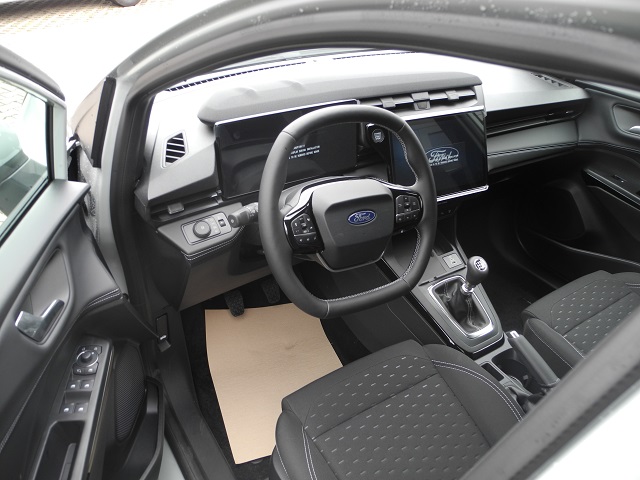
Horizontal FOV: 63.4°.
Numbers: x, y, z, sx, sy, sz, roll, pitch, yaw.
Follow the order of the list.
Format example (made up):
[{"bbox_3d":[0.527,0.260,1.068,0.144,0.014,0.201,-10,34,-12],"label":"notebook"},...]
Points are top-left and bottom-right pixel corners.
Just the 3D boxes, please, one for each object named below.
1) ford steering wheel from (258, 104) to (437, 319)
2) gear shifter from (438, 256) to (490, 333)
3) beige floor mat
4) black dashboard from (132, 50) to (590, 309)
[{"bbox_3d":[0.051,-0.053,0.933,0.370,0.362,0.110,-16,12,-30],"label":"ford steering wheel"},{"bbox_3d":[0.348,0.114,1.224,0.090,0.175,0.120,-16,33,-30],"label":"gear shifter"},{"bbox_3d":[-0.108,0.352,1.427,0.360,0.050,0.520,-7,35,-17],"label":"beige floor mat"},{"bbox_3d":[0.172,-0.239,1.372,1.380,0.420,0.470,-16,33,-30],"label":"black dashboard"}]

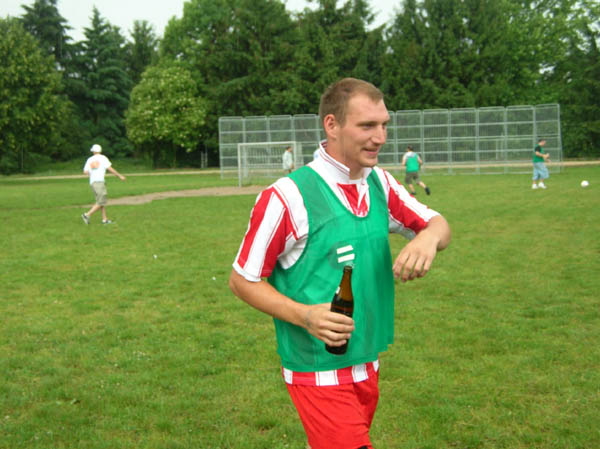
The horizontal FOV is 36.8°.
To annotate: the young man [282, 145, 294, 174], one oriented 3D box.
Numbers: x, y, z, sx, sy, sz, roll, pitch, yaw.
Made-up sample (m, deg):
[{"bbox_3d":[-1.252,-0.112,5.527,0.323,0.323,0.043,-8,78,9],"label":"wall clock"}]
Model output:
[{"bbox_3d":[-0.464,-2.513,39.374,0.420,1.770,0.500,1,5,24],"label":"young man"}]

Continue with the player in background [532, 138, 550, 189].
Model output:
[{"bbox_3d":[8.606,-2.144,32.074,0.550,1.760,0.500,0,5,18],"label":"player in background"}]

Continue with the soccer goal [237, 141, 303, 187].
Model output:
[{"bbox_3d":[-1.396,-2.743,41.886,3.080,2.050,1.000,1,5,27],"label":"soccer goal"}]

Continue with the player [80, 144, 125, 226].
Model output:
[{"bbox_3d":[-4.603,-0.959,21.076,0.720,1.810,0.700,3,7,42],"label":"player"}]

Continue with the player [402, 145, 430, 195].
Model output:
[{"bbox_3d":[3.982,-1.843,30.671,0.650,1.690,0.820,-4,5,-23],"label":"player"}]

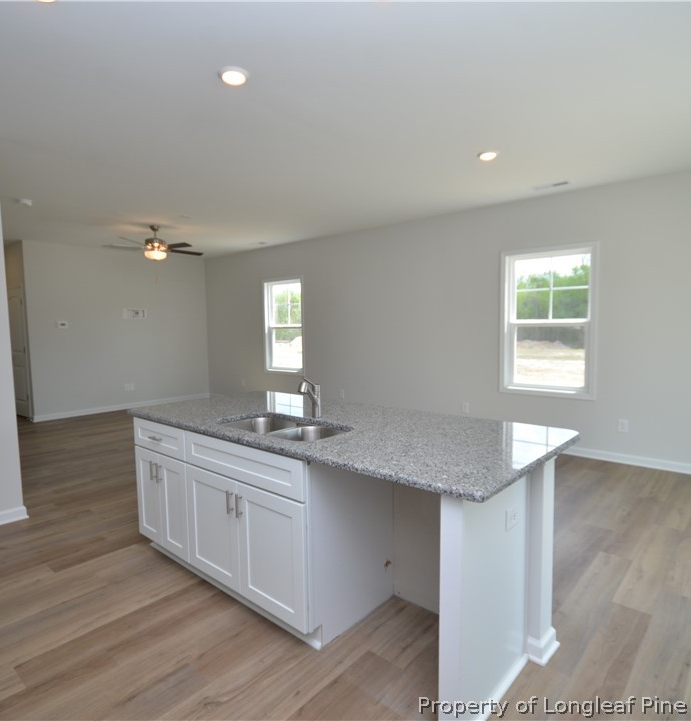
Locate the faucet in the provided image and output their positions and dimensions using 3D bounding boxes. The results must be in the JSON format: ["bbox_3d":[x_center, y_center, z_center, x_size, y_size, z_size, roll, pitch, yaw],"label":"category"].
[{"bbox_3d":[-0.208,0.212,2.547,0.055,0.240,0.185,3,6,40],"label":"faucet"}]

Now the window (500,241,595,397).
[{"bbox_3d":[2.196,-0.412,4.947,0.950,1.550,0.120,3,6,40],"label":"window"}]

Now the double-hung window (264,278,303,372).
[{"bbox_3d":[-1.023,-0.571,7.678,0.950,1.550,0.120,3,6,40],"label":"double-hung window"}]

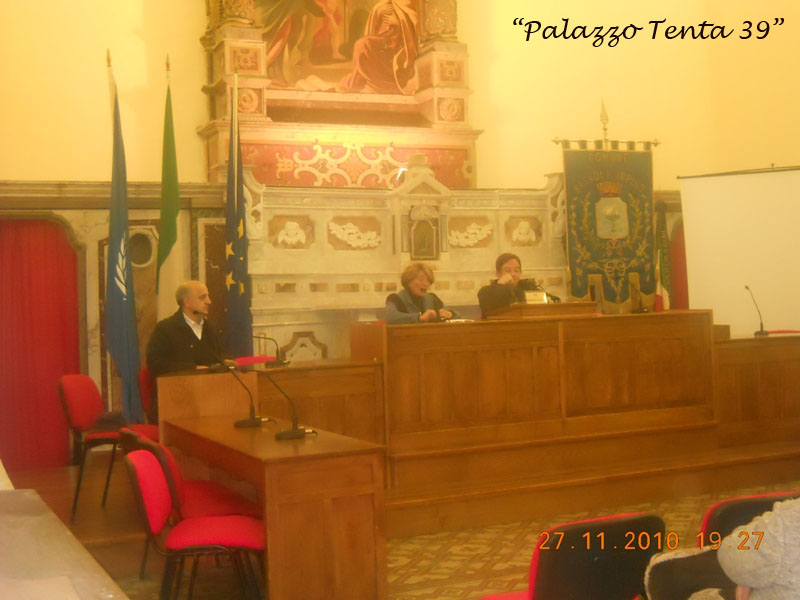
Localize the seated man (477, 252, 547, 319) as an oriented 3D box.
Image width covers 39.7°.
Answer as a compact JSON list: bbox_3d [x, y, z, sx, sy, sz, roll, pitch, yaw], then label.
[{"bbox_3d":[0.838,0.292,7.963,0.580,1.267,0.750,-2,0,-25],"label":"seated man"}]

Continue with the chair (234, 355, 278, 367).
[{"bbox_3d":[-0.772,0.769,6.996,0.500,0.820,0.550,-2,0,-37],"label":"chair"}]

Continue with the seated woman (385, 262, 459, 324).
[{"bbox_3d":[0.181,0.343,7.614,0.560,1.208,0.720,-2,0,-27],"label":"seated woman"}]

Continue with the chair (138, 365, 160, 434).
[{"bbox_3d":[-1.192,0.788,6.795,0.550,0.810,0.500,-2,0,37],"label":"chair"}]

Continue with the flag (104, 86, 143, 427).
[{"bbox_3d":[-1.838,-0.304,7.400,0.250,2.250,0.200,-2,0,-25],"label":"flag"}]

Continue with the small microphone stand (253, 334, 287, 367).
[{"bbox_3d":[-0.773,0.307,6.620,0.230,0.200,0.120,-2,0,32],"label":"small microphone stand"}]

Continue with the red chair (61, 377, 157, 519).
[{"bbox_3d":[-1.521,0.796,6.195,0.560,0.810,0.520,-2,0,6],"label":"red chair"}]

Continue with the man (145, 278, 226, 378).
[{"bbox_3d":[-1.189,0.537,6.793,0.800,1.311,0.580,-2,0,44],"label":"man"}]

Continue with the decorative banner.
[{"bbox_3d":[1.751,-0.575,9.250,0.870,1.350,0.070,-2,0,-24],"label":"decorative banner"}]

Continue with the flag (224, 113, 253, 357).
[{"bbox_3d":[-1.113,-0.311,7.744,0.210,2.000,0.190,-2,0,-25],"label":"flag"}]

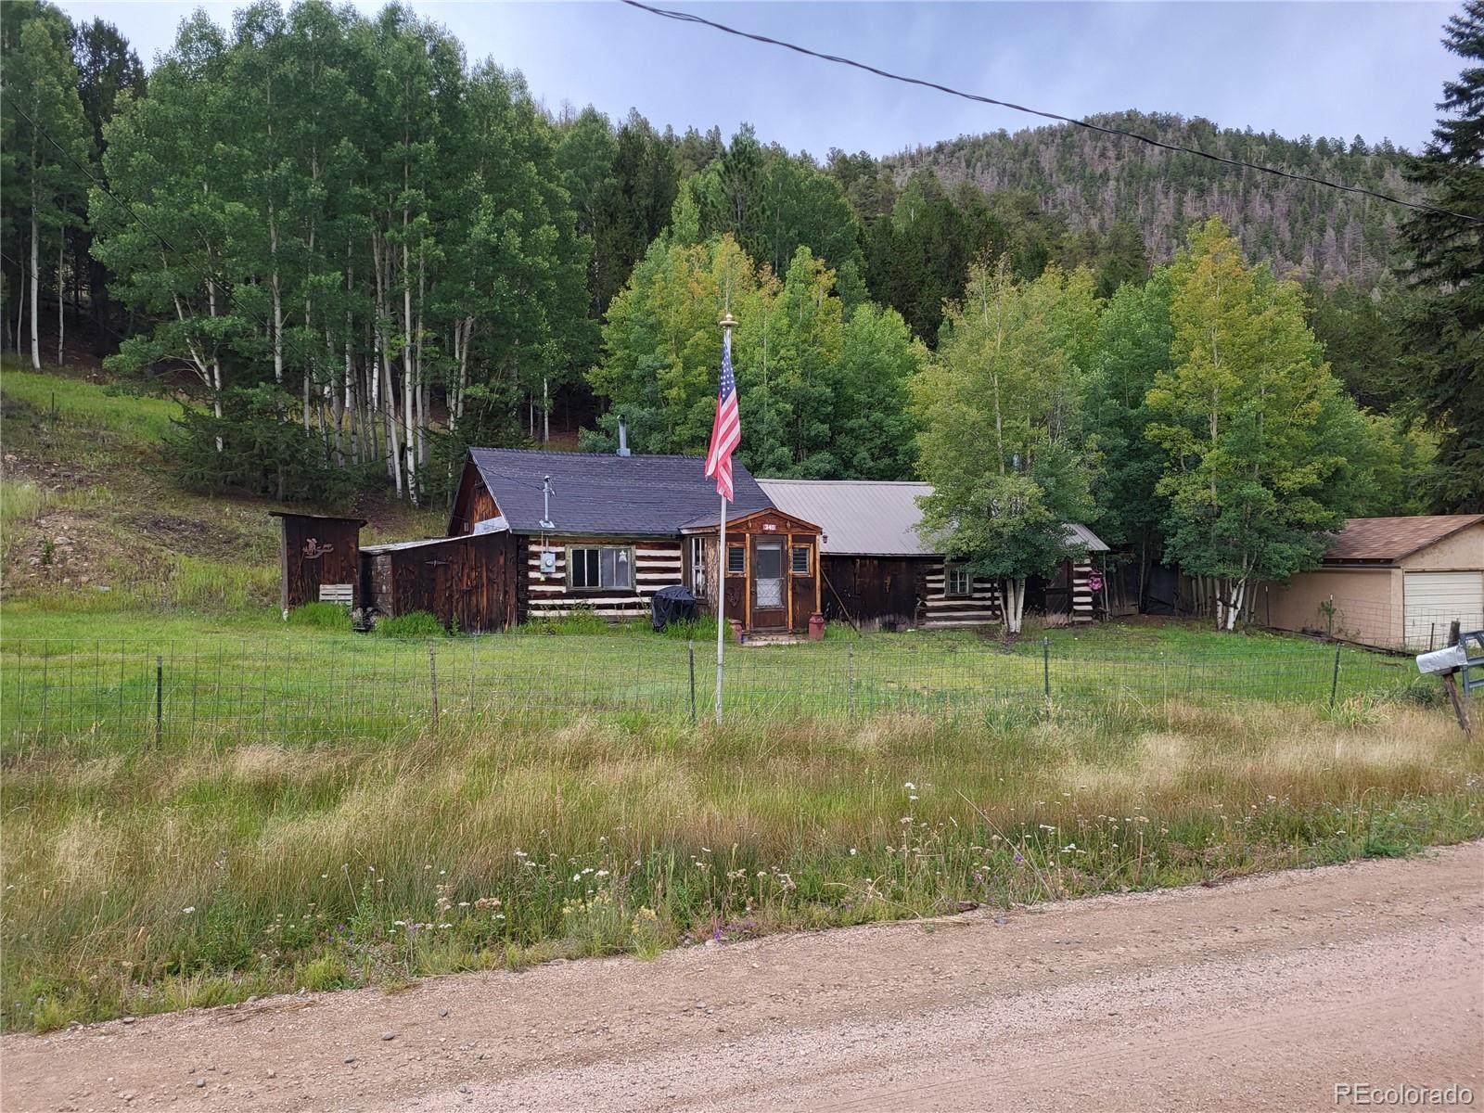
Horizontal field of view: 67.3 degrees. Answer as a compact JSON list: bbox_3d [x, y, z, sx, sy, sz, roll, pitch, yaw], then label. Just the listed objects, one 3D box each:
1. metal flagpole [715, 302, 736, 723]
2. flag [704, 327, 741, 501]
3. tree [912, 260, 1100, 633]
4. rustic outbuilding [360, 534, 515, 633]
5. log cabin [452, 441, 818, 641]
[{"bbox_3d":[-0.170,-0.300,10.550,0.150,4.000,0.150,1,0,0],"label":"metal flagpole"},{"bbox_3d":[-0.180,-1.340,10.500,0.350,1.640,0.250,0,0,0],"label":"flag"},{"bbox_3d":[6.450,-2.650,27.200,4.500,9.050,4.300,0,0,0],"label":"tree"},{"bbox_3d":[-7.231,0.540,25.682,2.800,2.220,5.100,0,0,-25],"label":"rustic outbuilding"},{"bbox_3d":[-2.822,-0.455,27.776,7.100,4.470,8.700,0,0,-25],"label":"log cabin"}]

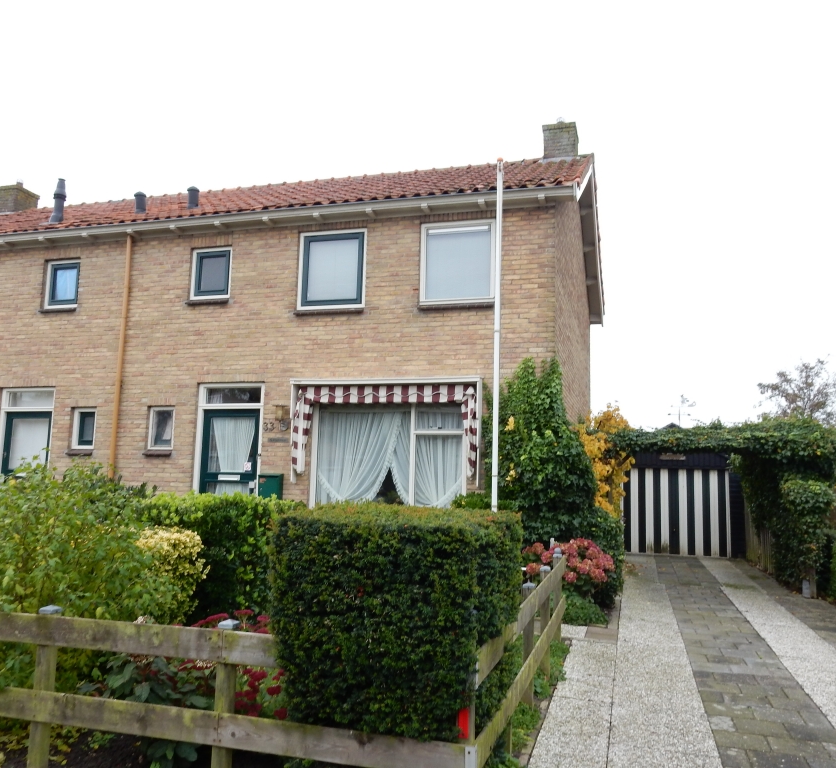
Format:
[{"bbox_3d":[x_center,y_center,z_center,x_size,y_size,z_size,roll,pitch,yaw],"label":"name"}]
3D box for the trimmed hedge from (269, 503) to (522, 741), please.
[{"bbox_3d":[-0.037,1.335,3.902,0.960,1.310,1.410,-1,-8,16],"label":"trimmed hedge"}]

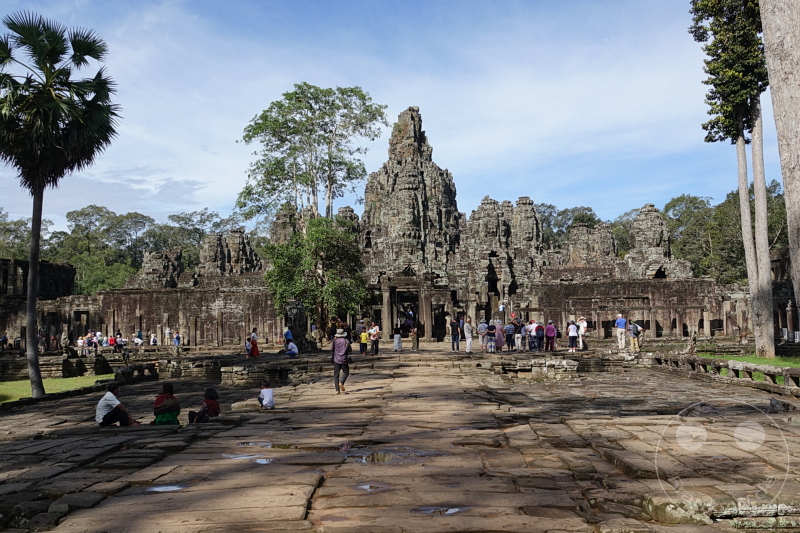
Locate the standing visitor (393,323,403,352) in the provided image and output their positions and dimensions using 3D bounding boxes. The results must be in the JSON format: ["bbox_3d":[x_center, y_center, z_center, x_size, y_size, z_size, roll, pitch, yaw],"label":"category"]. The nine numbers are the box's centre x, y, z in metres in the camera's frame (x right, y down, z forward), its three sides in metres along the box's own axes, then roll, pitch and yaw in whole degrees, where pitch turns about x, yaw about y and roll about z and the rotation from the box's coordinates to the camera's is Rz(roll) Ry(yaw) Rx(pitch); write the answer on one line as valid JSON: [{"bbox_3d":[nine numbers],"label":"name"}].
[{"bbox_3d":[-0.077,3.638,38.600,0.470,1.479,0.350,0,-5,0],"label":"standing visitor"}]

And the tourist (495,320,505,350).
[{"bbox_3d":[4.999,3.493,37.800,0.460,1.617,0.330,0,-5,3],"label":"tourist"}]

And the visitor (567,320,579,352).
[{"bbox_3d":[8.588,3.490,37.500,0.500,1.577,0.360,0,-5,-5],"label":"visitor"}]

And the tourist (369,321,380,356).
[{"bbox_3d":[-1.168,3.321,34.600,0.500,1.556,0.400,-1,-5,8],"label":"tourist"}]

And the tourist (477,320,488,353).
[{"bbox_3d":[4.136,3.469,37.600,0.530,1.699,0.360,0,-5,5],"label":"tourist"}]

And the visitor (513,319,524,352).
[{"bbox_3d":[5.878,3.444,37.600,0.560,1.709,0.420,0,-5,-3],"label":"visitor"}]

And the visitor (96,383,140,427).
[{"bbox_3d":[-5.105,2.512,13.700,0.780,0.788,0.460,1,-5,-11],"label":"visitor"}]

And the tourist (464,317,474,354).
[{"bbox_3d":[3.377,3.372,36.600,0.400,1.714,0.500,3,-5,-30],"label":"tourist"}]

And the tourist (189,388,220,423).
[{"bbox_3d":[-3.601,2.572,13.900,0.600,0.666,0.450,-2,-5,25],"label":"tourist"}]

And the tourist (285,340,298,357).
[{"bbox_3d":[-4.740,3.593,33.000,0.620,0.795,0.480,-1,-5,8],"label":"tourist"}]

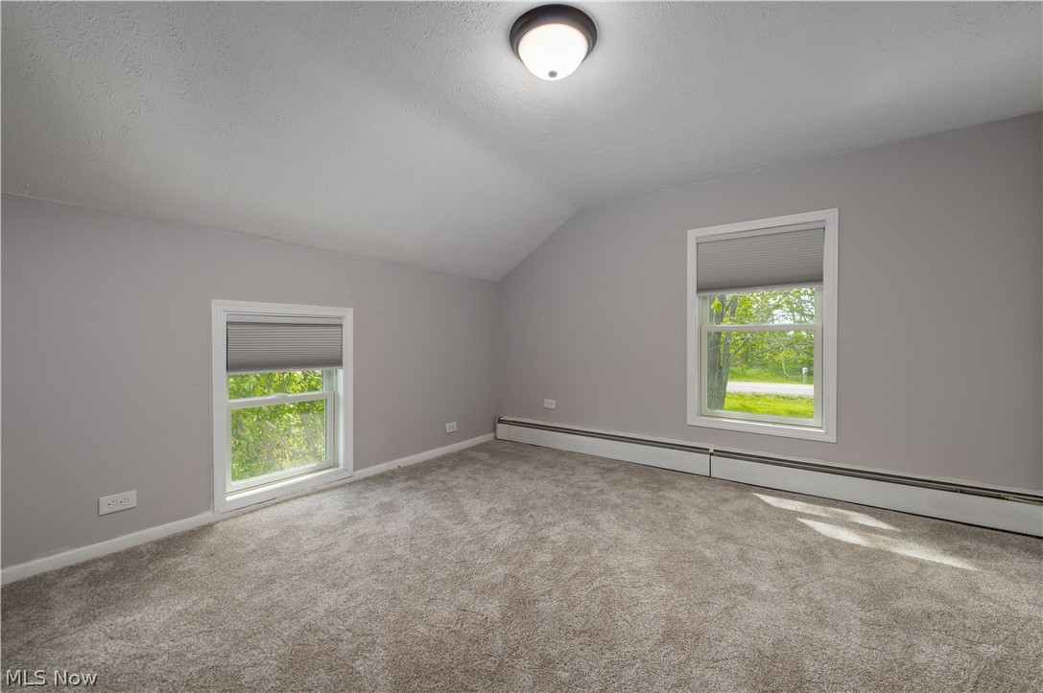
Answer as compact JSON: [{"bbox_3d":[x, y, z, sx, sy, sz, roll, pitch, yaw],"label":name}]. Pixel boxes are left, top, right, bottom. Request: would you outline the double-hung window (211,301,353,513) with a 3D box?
[{"bbox_3d":[-1.488,0.337,2.600,0.120,1.200,0.832,0,1,37],"label":"double-hung window"}]

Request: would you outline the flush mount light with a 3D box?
[{"bbox_3d":[0.119,-1.109,1.558,0.333,0.134,0.333,0,1,0],"label":"flush mount light"}]

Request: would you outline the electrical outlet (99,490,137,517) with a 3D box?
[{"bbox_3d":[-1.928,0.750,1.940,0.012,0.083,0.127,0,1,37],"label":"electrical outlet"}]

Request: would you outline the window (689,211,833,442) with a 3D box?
[{"bbox_3d":[1.629,-0.133,2.809,0.890,1.455,0.120,0,1,37],"label":"window"}]

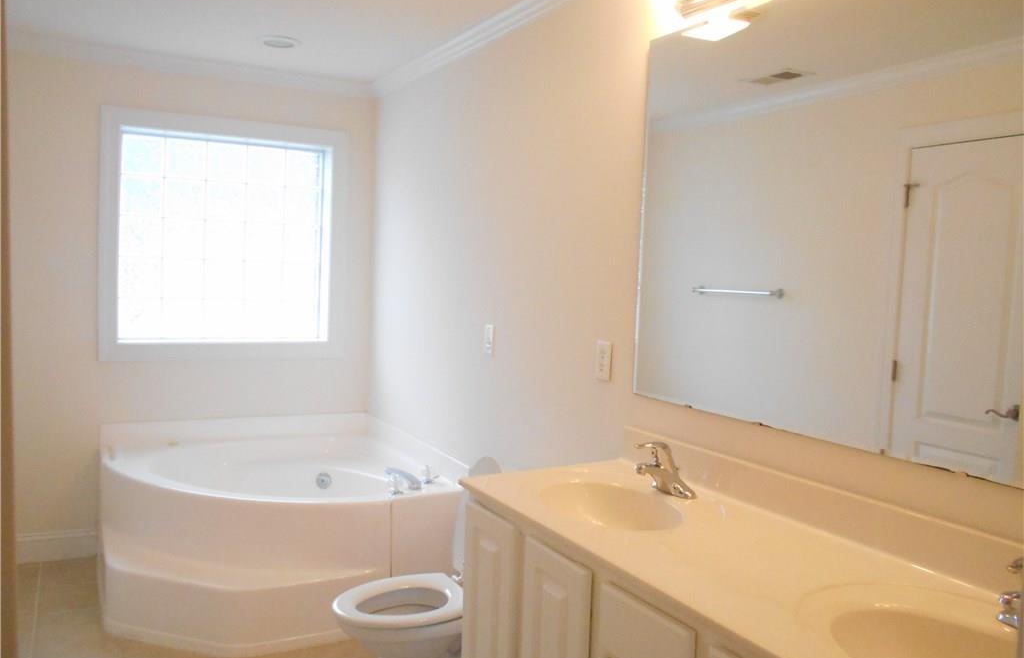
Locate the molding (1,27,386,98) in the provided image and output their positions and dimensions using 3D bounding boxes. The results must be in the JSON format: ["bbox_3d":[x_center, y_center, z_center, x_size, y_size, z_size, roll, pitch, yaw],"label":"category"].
[{"bbox_3d":[-1.524,-1.292,3.810,1.793,0.075,0.067,-1,5,-28],"label":"molding"}]

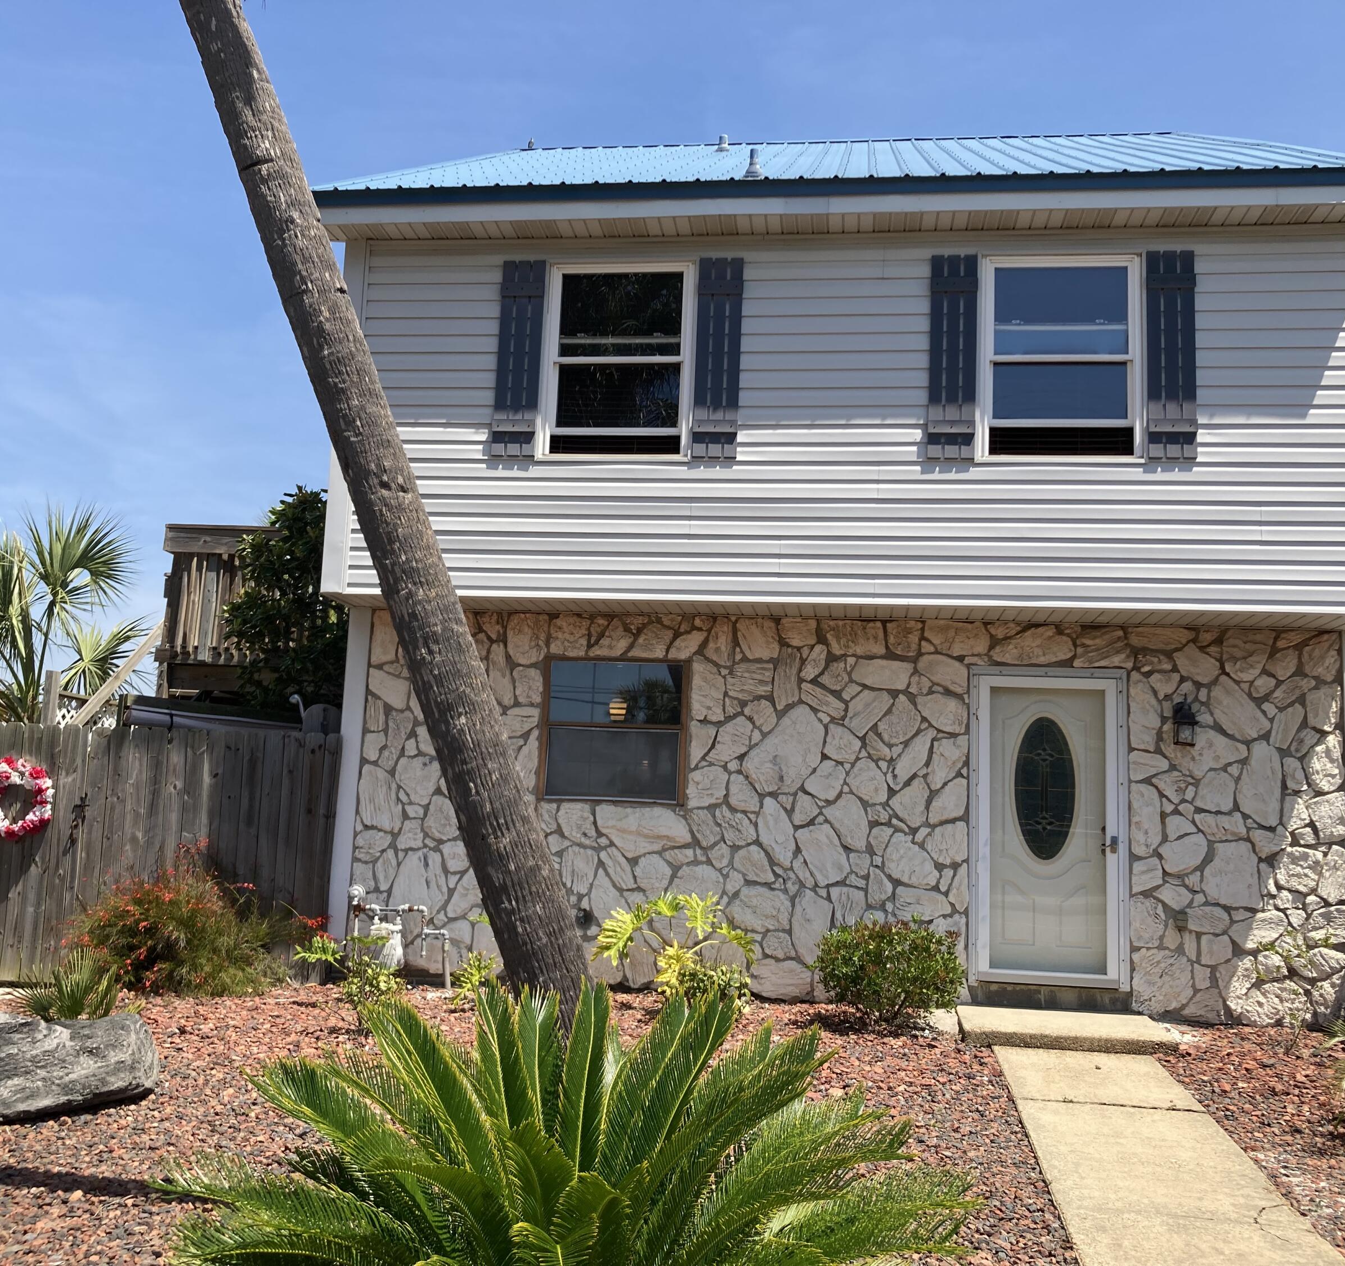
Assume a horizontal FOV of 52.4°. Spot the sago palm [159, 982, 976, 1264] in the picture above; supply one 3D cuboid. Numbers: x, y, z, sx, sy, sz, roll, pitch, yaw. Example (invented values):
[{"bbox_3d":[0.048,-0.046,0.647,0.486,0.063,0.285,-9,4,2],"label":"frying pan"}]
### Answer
[{"bbox_3d":[-0.294,1.470,3.899,2.250,0.960,2.150,3,-8,-3],"label":"sago palm"}]

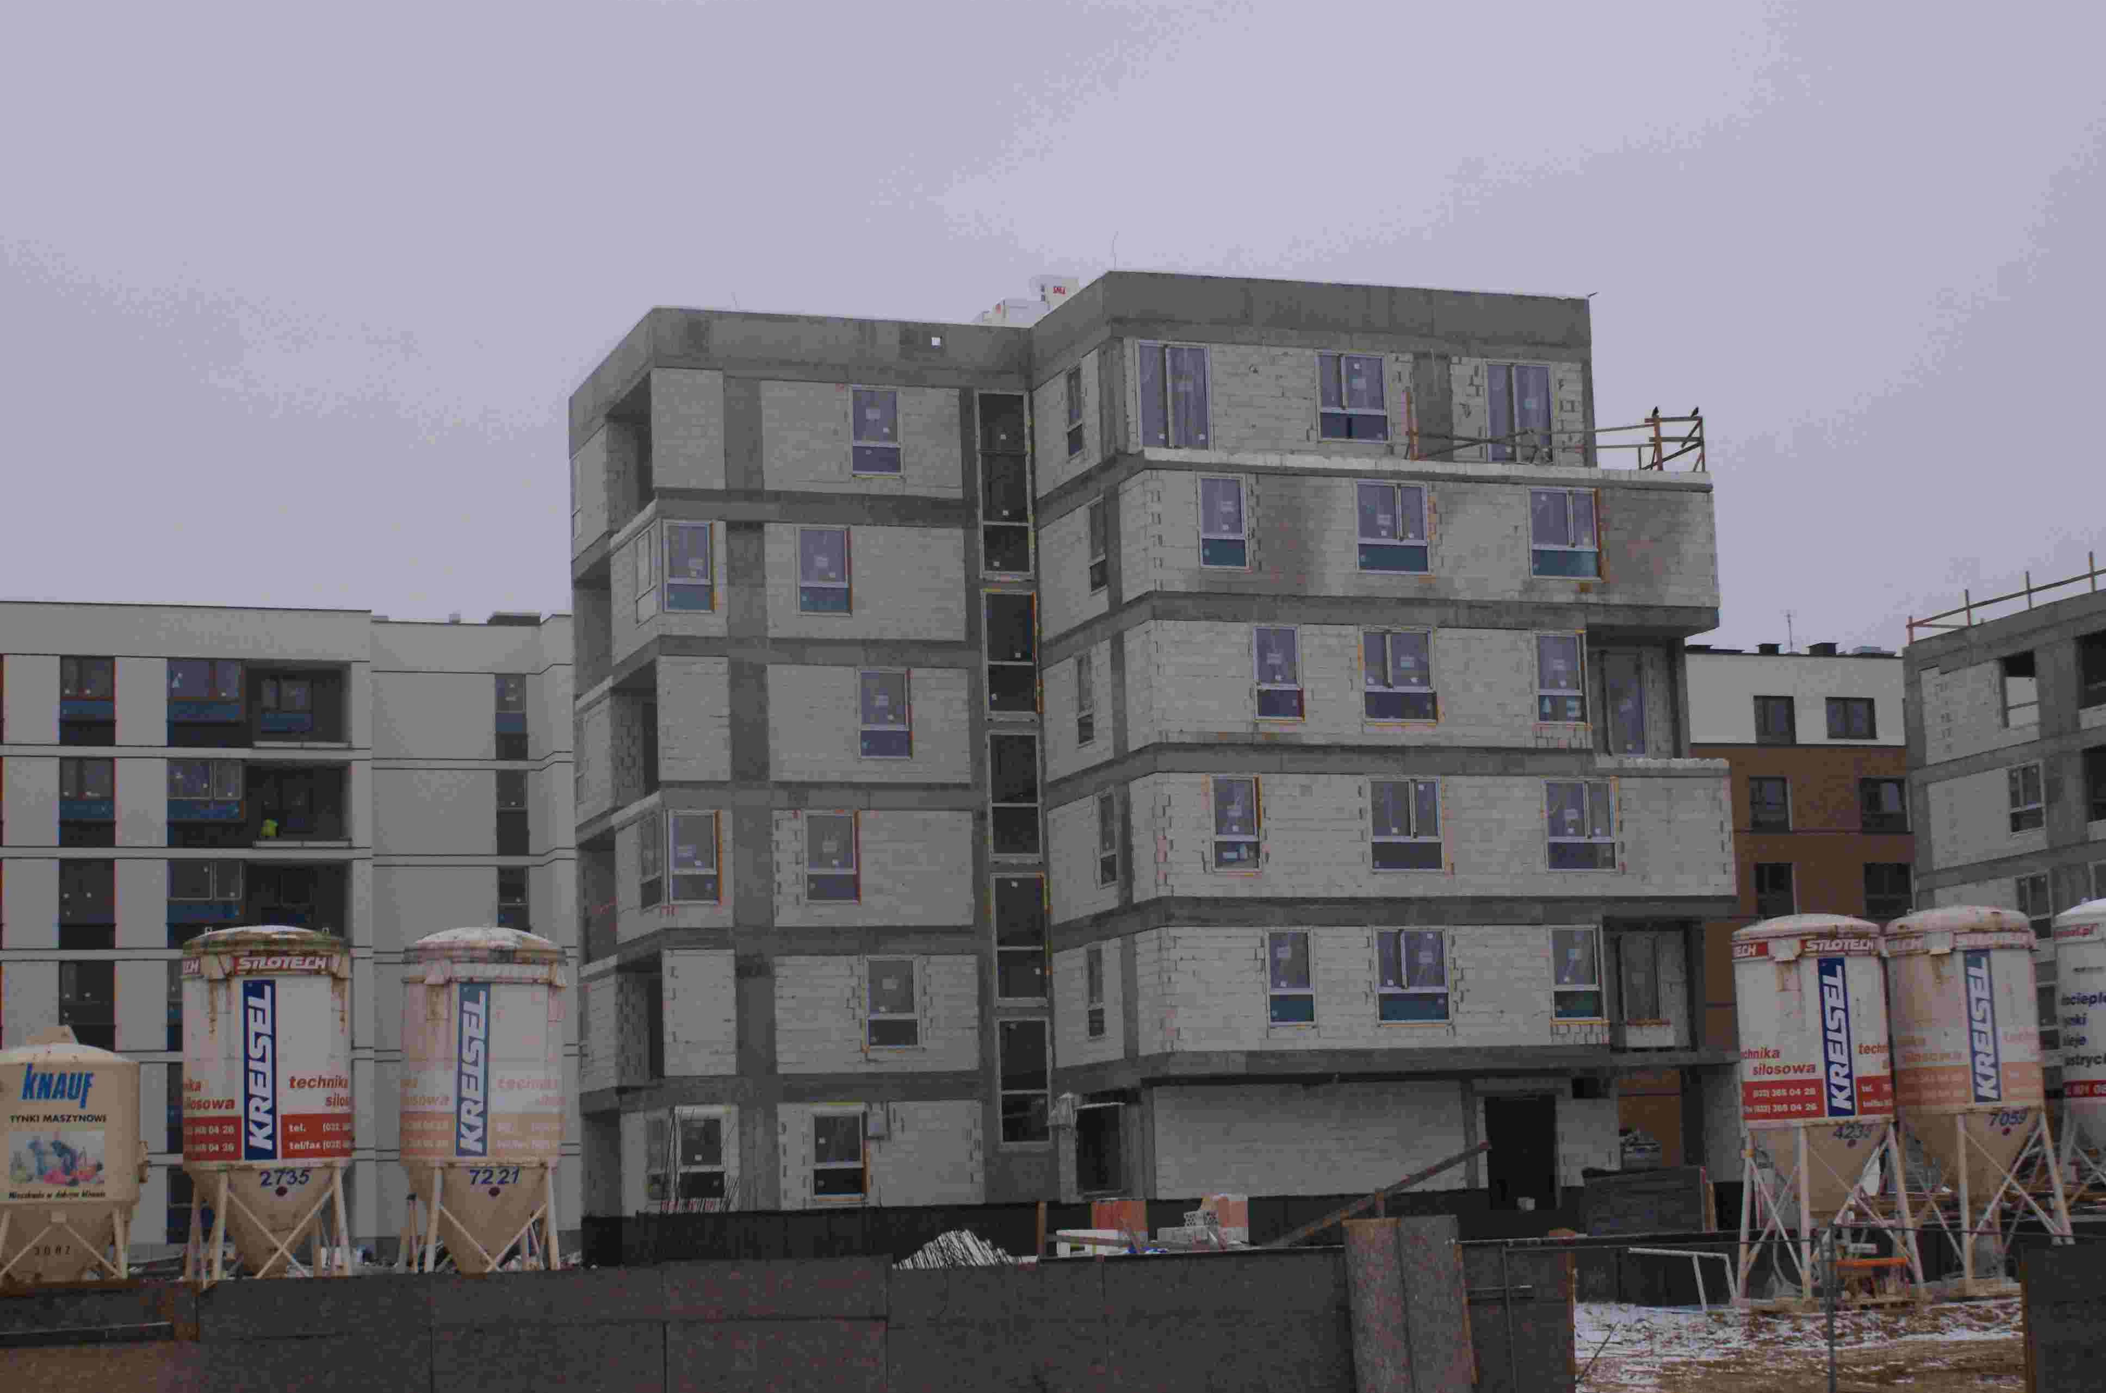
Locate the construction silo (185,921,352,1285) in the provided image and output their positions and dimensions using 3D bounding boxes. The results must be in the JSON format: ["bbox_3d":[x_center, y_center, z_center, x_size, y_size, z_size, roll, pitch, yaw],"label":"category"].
[{"bbox_3d":[-11.627,6.606,52.050,2.500,6.400,2.500,1,-9,-19],"label":"construction silo"}]

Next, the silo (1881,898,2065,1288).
[{"bbox_3d":[15.681,6.803,60.101,2.500,6.400,2.500,0,-8,-14],"label":"silo"}]

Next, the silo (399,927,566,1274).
[{"bbox_3d":[-8.652,6.576,53.144,2.450,6.150,2.450,0,-9,-14],"label":"silo"}]

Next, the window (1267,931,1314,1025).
[{"bbox_3d":[4.515,5.353,66.737,0.908,1.773,0.120,1,-9,-18],"label":"window"}]

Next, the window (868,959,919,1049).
[{"bbox_3d":[-3.223,6.142,70.596,1.052,1.771,0.120,1,-9,-18],"label":"window"}]

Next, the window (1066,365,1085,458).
[{"bbox_3d":[0.459,-5.874,72.794,0.130,1.757,0.713,1,-9,-19],"label":"window"}]

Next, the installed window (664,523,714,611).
[{"bbox_3d":[-7.475,-2.664,72.073,1.031,1.800,0.130,1,-9,-19],"label":"installed window"}]

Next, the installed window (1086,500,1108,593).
[{"bbox_3d":[0.846,-2.920,68.281,0.100,1.700,0.920,1,-9,-20],"label":"installed window"}]

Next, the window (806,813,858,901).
[{"bbox_3d":[-4.546,3.310,72.181,1.100,1.814,0.130,1,-9,-19],"label":"window"}]

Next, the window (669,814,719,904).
[{"bbox_3d":[-7.120,3.199,69.760,1.016,1.833,0.120,1,-9,-18],"label":"window"}]

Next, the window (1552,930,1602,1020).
[{"bbox_3d":[10.519,5.551,70.426,1.023,1.859,0.130,1,-9,-19],"label":"window"}]

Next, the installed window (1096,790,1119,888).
[{"bbox_3d":[1.077,2.791,68.796,0.120,1.782,1.085,1,-9,-19],"label":"installed window"}]

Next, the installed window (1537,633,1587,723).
[{"bbox_3d":[9.863,-0.350,68.168,0.990,1.720,0.100,1,-9,-20],"label":"installed window"}]

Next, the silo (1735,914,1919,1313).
[{"bbox_3d":[12.613,6.734,57.840,2.450,6.270,2.450,0,-8,-13],"label":"silo"}]

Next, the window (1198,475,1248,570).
[{"bbox_3d":[3.283,-3.360,67.737,0.957,1.779,0.120,1,-9,-18],"label":"window"}]

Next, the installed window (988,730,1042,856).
[{"bbox_3d":[-0.795,2.037,73.746,1.060,2.619,0.130,1,-9,-19],"label":"installed window"}]

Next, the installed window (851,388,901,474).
[{"bbox_3d":[-3.550,-5.330,70.531,0.980,1.740,0.100,1,-9,-20],"label":"installed window"}]

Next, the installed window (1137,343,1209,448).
[{"bbox_3d":[2.319,-5.807,67.824,1.420,2.040,0.100,1,-9,-20],"label":"installed window"}]

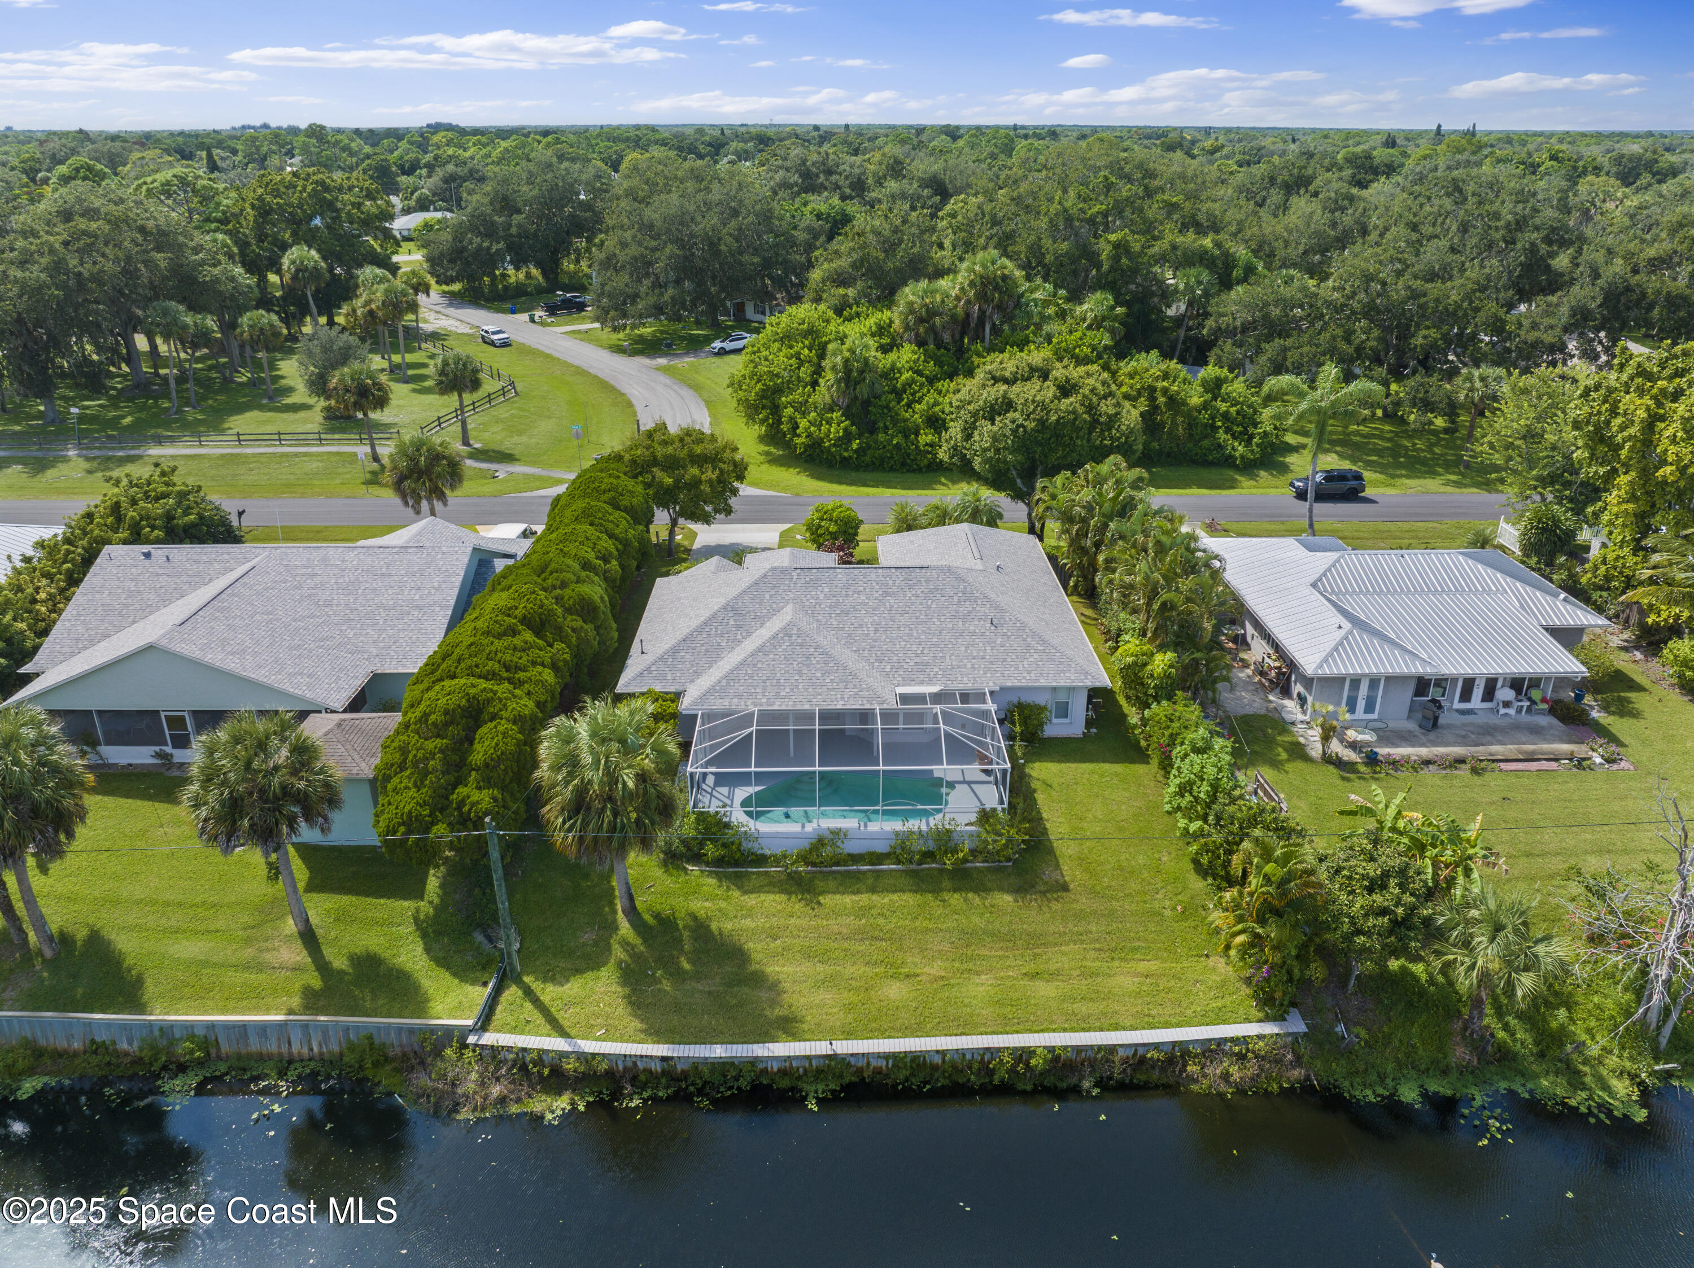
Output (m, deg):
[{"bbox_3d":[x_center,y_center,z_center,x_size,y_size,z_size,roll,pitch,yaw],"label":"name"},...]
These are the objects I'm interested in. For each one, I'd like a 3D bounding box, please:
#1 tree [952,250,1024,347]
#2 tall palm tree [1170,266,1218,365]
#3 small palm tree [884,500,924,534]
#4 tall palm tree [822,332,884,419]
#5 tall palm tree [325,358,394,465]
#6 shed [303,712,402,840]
[{"bbox_3d":[13.086,-29.053,110.582,6.630,13.560,6.630,0,23,0],"label":"tree"},{"bbox_3d":[36.590,-33.388,125.019,5.020,11.020,5.020,0,23,0],"label":"tall palm tree"},{"bbox_3d":[3.574,-6.924,72.358,2.550,2.900,2.500,0,23,0],"label":"small palm tree"},{"bbox_3d":[0.536,-18.536,91.095,4.800,9.400,4.800,0,23,0],"label":"tall palm tree"},{"bbox_3d":[-37.755,-17.310,91.661,5.120,8.000,5.120,0,23,0],"label":"tall palm tree"},{"bbox_3d":[-17.244,4.684,40.469,3.780,3.570,4.460,0,23,-1],"label":"shed"}]

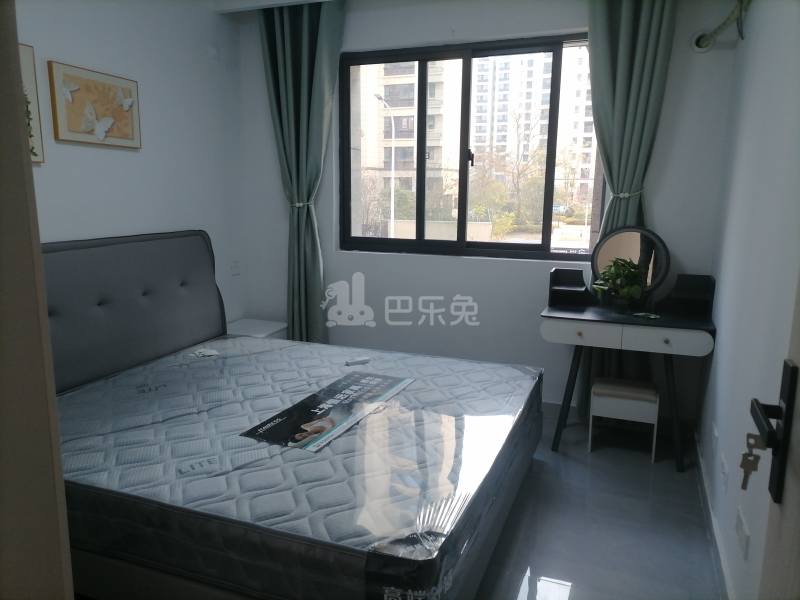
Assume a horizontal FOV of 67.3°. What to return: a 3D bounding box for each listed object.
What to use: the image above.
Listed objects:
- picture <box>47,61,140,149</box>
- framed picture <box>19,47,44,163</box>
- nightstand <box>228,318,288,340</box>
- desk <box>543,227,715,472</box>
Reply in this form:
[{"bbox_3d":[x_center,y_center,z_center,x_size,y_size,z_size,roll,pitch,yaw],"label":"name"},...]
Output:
[{"bbox_3d":[-1.603,-1.018,3.203,0.032,0.367,0.534,4,11,21],"label":"picture"},{"bbox_3d":[-1.816,-0.894,2.677,0.032,0.528,0.435,4,11,21],"label":"framed picture"},{"bbox_3d":[-1.048,0.420,4.269,0.461,0.455,0.465,4,11,21],"label":"nightstand"},{"bbox_3d":[1.188,0.232,3.209,0.804,1.228,0.449,4,11,21],"label":"desk"}]

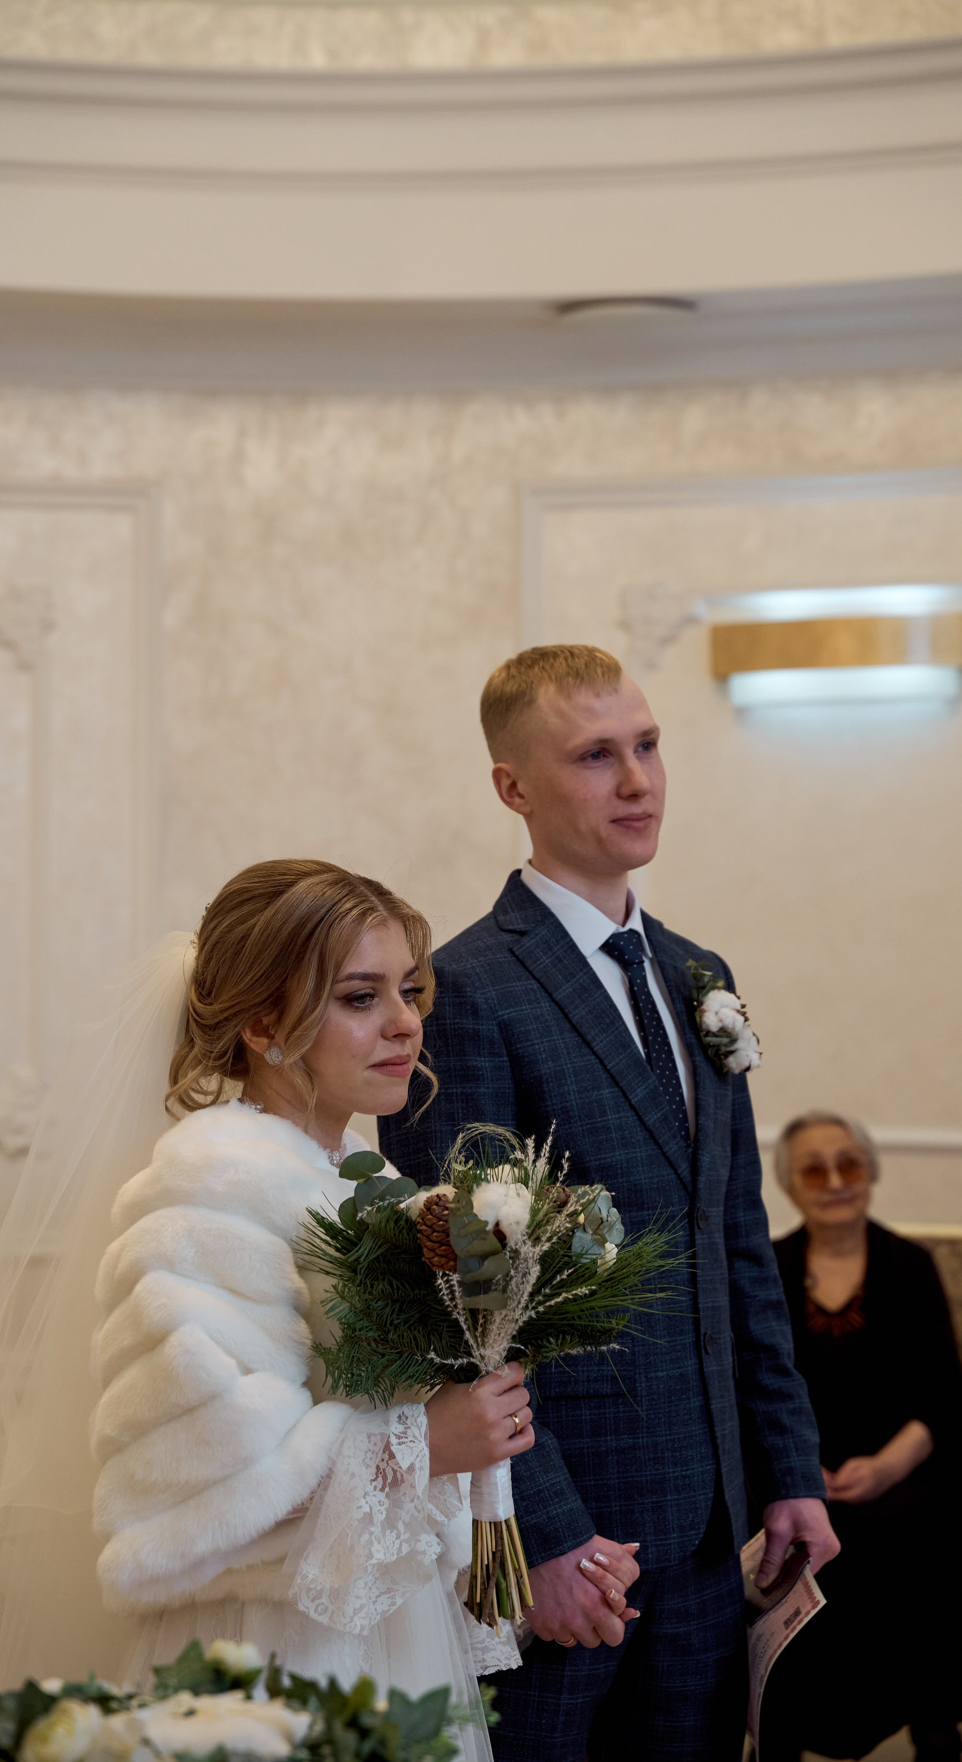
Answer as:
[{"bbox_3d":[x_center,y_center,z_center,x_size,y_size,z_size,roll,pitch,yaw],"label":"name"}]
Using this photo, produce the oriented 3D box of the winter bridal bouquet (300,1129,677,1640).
[{"bbox_3d":[0.009,0.435,3.030,0.320,0.430,0.270,0,0,-12],"label":"winter bridal bouquet"}]

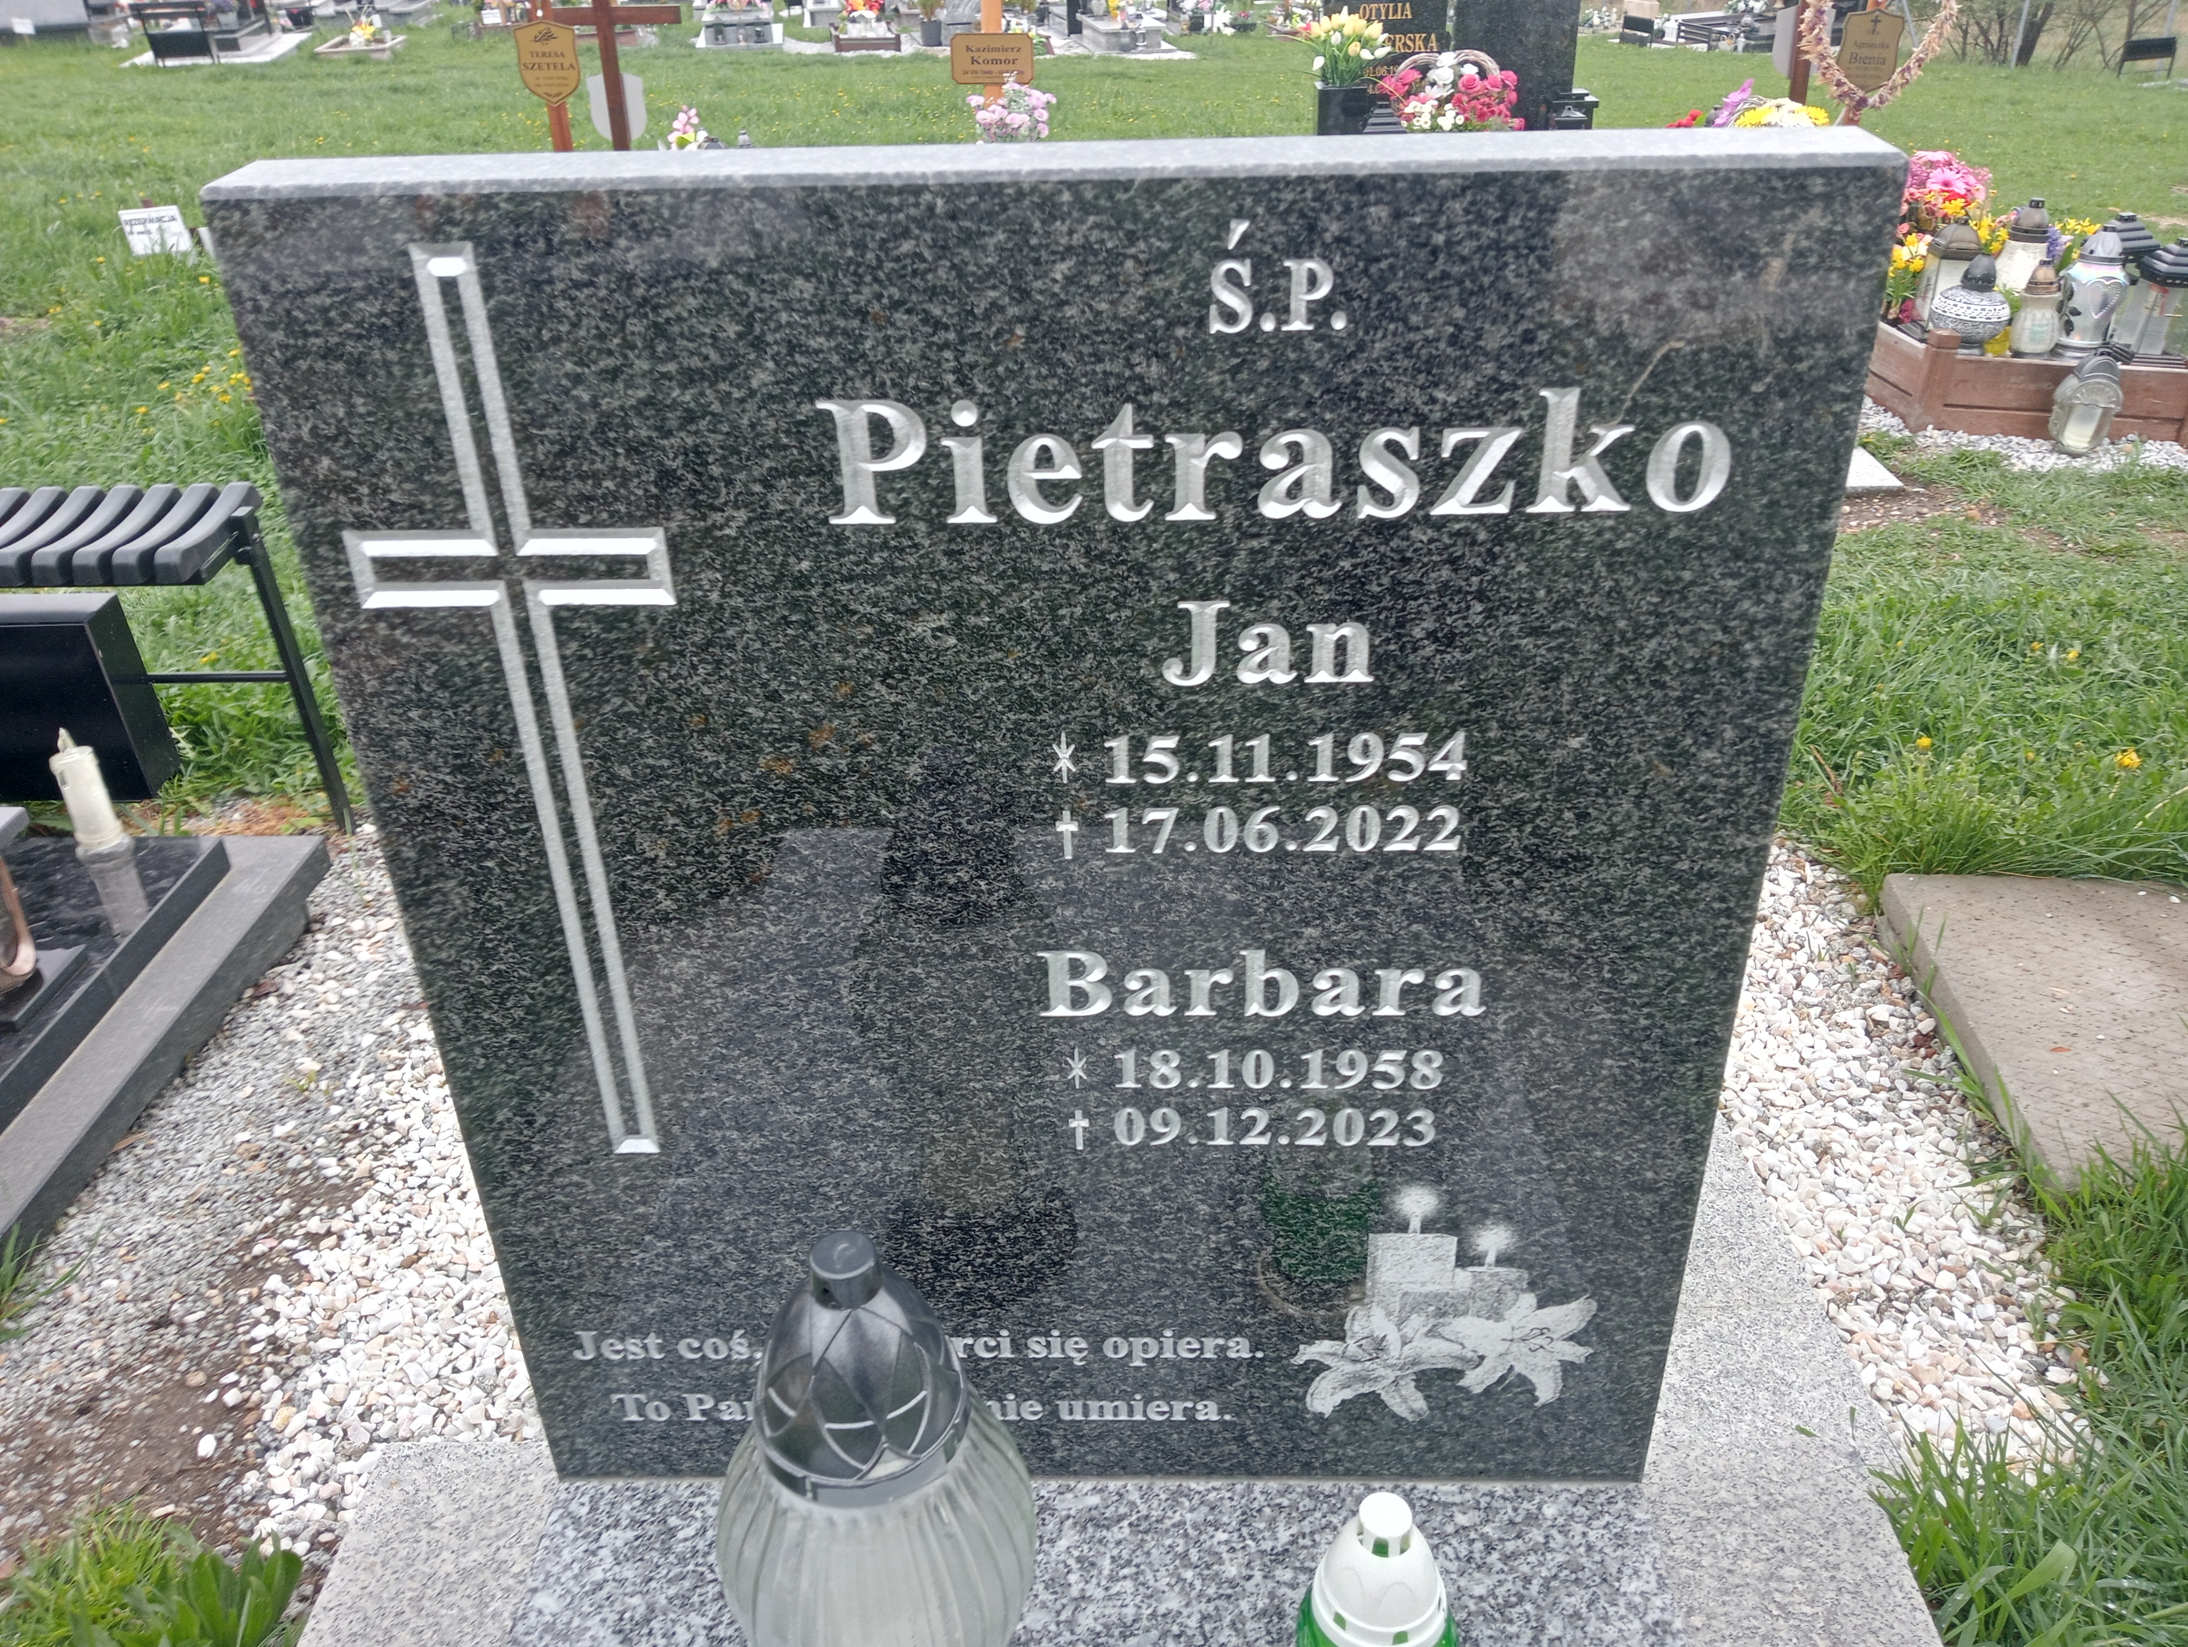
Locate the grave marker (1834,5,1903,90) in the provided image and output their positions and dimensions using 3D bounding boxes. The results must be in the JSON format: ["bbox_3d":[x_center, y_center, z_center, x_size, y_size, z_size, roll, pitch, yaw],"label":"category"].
[{"bbox_3d":[2.537,-2.542,5.811,0.195,0.245,0.020,8,30,8],"label":"grave marker"}]

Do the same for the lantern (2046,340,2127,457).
[{"bbox_3d":[2.000,-0.857,3.568,0.105,0.195,0.100,1,30,5],"label":"lantern"}]

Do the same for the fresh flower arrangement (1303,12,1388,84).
[{"bbox_3d":[0.776,-2.382,5.450,0.250,0.205,0.200,-2,29,0],"label":"fresh flower arrangement"}]

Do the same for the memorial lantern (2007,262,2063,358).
[{"bbox_3d":[1.948,-1.066,3.666,0.102,0.187,0.102,10,32,20],"label":"memorial lantern"}]

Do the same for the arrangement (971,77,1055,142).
[{"bbox_3d":[-0.246,-2.167,5.519,0.260,0.280,0.230,-2,29,0],"label":"arrangement"}]

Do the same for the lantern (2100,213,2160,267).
[{"bbox_3d":[2.265,-1.225,3.944,0.150,0.260,0.150,10,32,20],"label":"lantern"}]

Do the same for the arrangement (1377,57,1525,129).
[{"bbox_3d":[1.069,-2.167,5.374,0.410,0.300,0.270,0,30,3],"label":"arrangement"}]

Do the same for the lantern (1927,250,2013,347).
[{"bbox_3d":[1.846,-1.097,3.727,0.163,0.190,0.163,10,32,20],"label":"lantern"}]

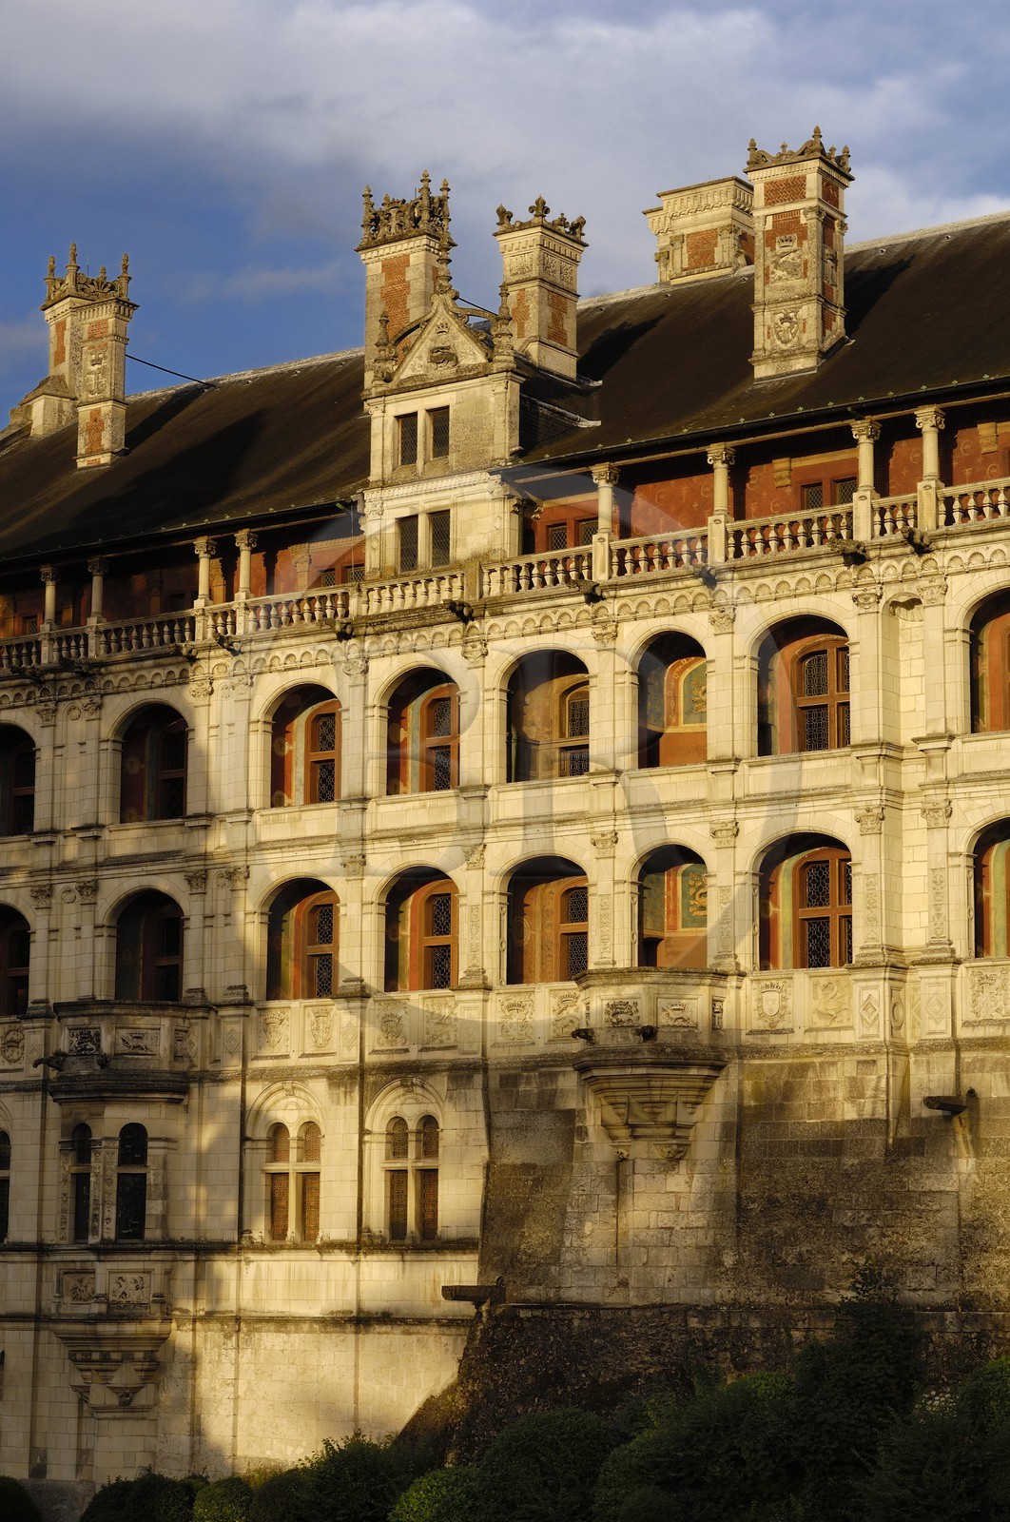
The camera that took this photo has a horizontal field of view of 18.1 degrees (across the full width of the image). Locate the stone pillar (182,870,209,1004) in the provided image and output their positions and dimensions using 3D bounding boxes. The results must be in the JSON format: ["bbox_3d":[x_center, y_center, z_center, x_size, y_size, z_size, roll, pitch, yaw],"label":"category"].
[{"bbox_3d":[-8.043,4.585,82.240,0.600,3.410,0.320,-7,-12,35],"label":"stone pillar"}]

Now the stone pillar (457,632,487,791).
[{"bbox_3d":[-0.798,-1.220,77.369,0.657,3.806,0.350,-7,-12,36],"label":"stone pillar"}]

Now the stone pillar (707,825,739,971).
[{"bbox_3d":[4.982,3.110,72.335,0.600,3.478,0.350,-7,-12,36],"label":"stone pillar"}]

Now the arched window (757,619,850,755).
[{"bbox_3d":[6.837,-1.794,72.051,2.544,3.052,0.450,-6,-11,37],"label":"arched window"}]

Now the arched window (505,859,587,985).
[{"bbox_3d":[1.071,3.741,75.673,2.505,3.001,0.450,-6,-11,37],"label":"arched window"}]

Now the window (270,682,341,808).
[{"bbox_3d":[-5.022,-0.347,80.551,2.557,3.127,0.400,-7,-12,36],"label":"window"}]

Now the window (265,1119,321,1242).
[{"bbox_3d":[-5.296,10.504,79.307,1.580,3.040,0.300,-7,-12,35],"label":"window"}]

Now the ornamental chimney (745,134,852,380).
[{"bbox_3d":[6.955,-11.707,74.629,2.000,5.836,1.750,-6,-12,35],"label":"ornamental chimney"}]

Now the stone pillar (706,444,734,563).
[{"bbox_3d":[4.993,-5.988,73.686,0.470,2.679,0.470,-6,-11,37],"label":"stone pillar"}]

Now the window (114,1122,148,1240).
[{"bbox_3d":[-9.286,10.461,78.664,0.760,2.884,0.220,2,-10,-9],"label":"window"}]

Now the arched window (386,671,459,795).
[{"bbox_3d":[-1.993,-0.659,78.347,2.463,3.100,0.400,-7,-12,36],"label":"arched window"}]

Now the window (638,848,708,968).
[{"bbox_3d":[3.929,3.418,73.250,2.060,2.813,0.400,-7,-12,36],"label":"window"}]

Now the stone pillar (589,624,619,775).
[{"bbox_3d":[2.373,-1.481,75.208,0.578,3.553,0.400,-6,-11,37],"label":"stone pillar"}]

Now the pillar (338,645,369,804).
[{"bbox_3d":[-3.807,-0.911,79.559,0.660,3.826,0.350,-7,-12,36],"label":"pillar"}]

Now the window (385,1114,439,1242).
[{"bbox_3d":[-2.248,10.165,77.185,1.480,3.070,0.300,-7,-12,35],"label":"window"}]

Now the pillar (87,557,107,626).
[{"bbox_3d":[-11.099,-4.636,86.064,0.390,1.736,0.390,-7,-12,35],"label":"pillar"}]

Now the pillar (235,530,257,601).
[{"bbox_3d":[-6.799,-5.146,83.076,0.390,1.759,0.390,-7,-12,35],"label":"pillar"}]

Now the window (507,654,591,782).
[{"bbox_3d":[1.123,-1.167,76.424,2.631,3.048,0.450,-6,-11,37],"label":"window"}]

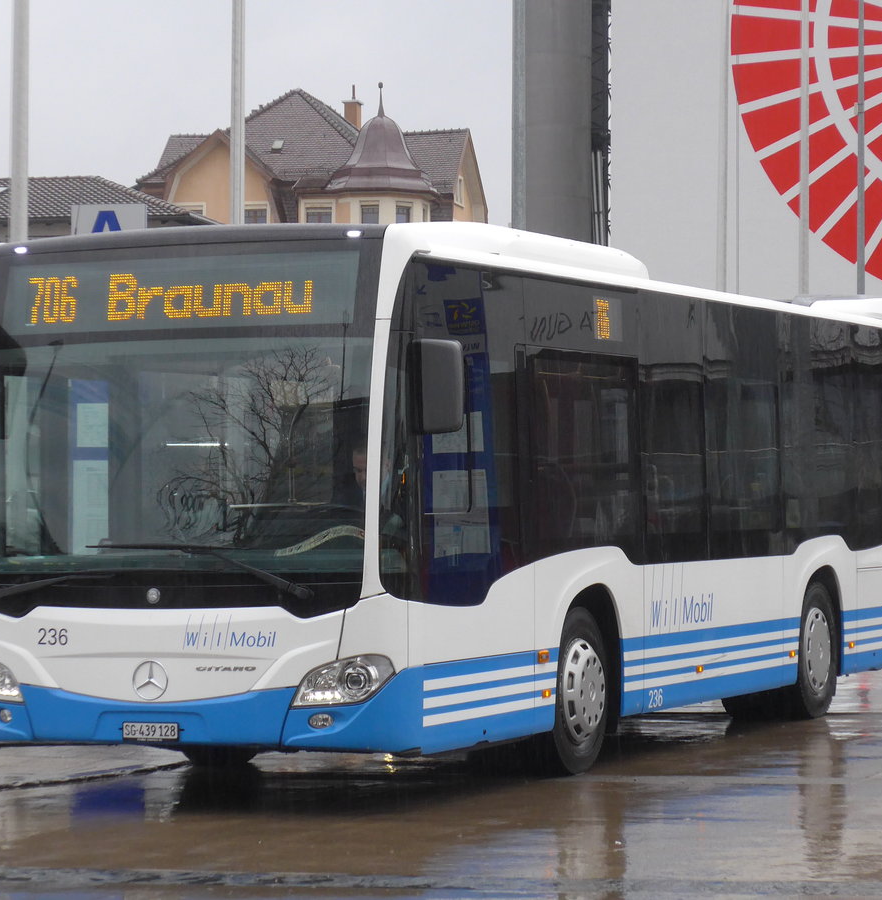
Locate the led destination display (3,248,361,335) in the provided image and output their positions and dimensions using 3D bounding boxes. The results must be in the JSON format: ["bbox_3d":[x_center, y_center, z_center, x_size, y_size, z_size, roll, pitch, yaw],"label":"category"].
[{"bbox_3d":[-1.283,-0.762,16.461,1.900,0.360,0.080,-1,-12,23],"label":"led destination display"}]

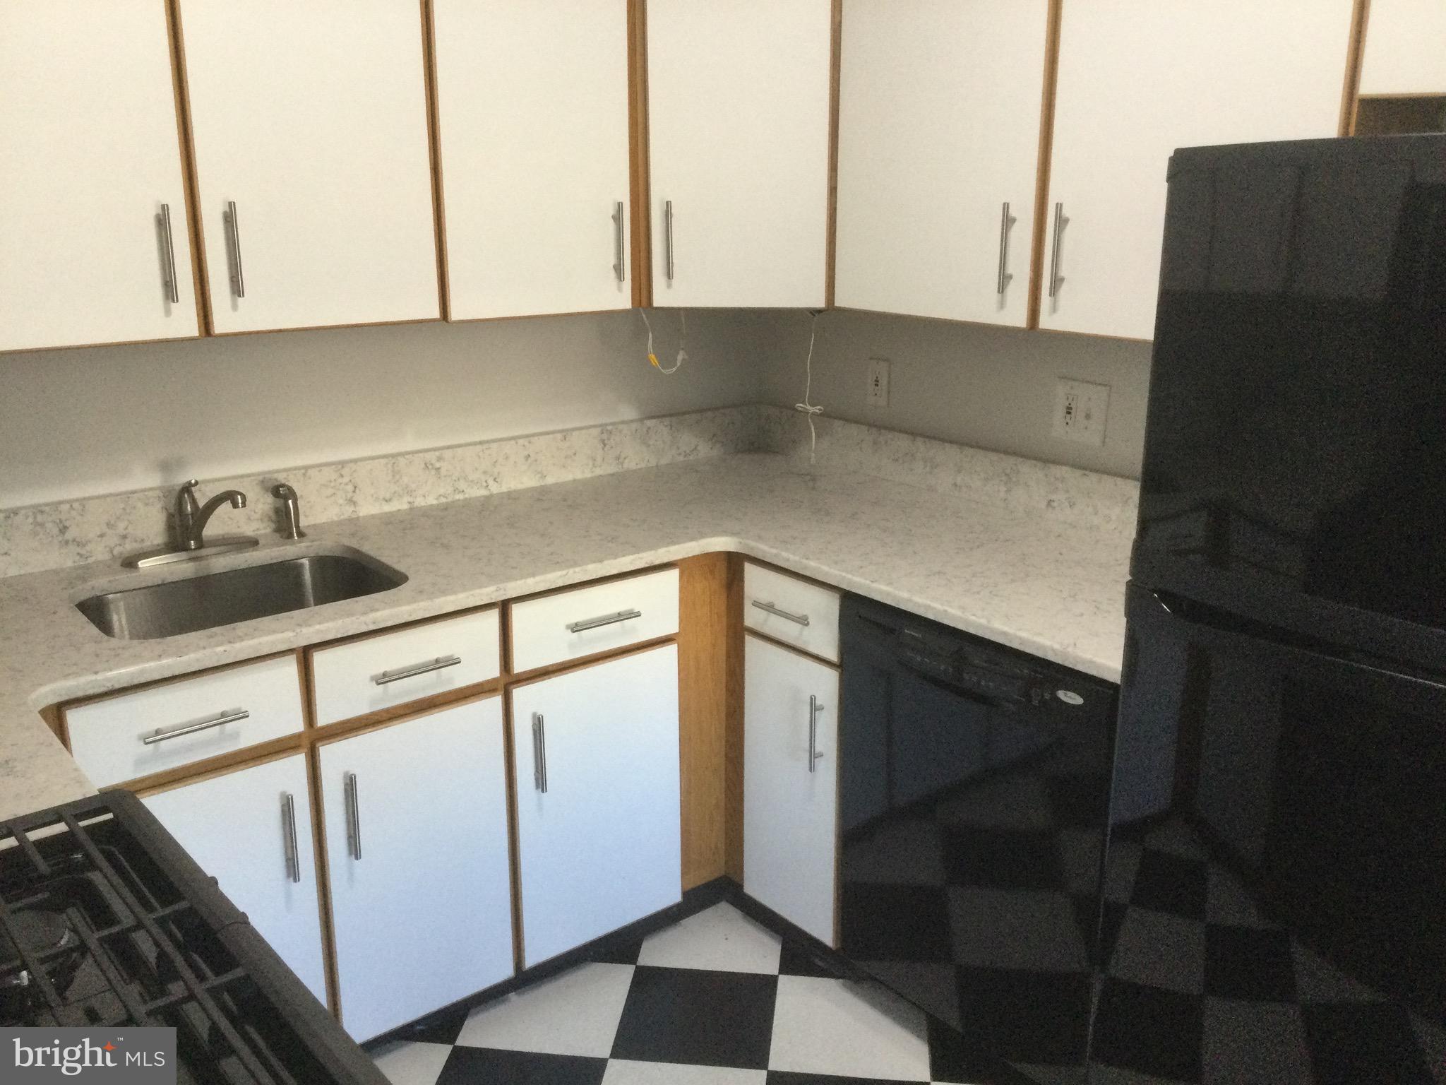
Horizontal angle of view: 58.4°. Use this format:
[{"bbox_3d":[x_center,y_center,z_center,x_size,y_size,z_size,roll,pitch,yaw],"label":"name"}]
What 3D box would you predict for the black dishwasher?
[{"bbox_3d":[0.632,0.522,2.521,0.610,0.865,0.600,-13,20,-39],"label":"black dishwasher"}]

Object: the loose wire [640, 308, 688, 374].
[{"bbox_3d":[-0.130,-0.458,2.930,0.115,0.155,0.050,-13,20,-39],"label":"loose wire"}]

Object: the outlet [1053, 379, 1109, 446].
[{"bbox_3d":[0.741,-0.270,2.694,0.011,0.126,0.124,-13,20,-39],"label":"outlet"}]

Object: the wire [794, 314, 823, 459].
[{"bbox_3d":[0.197,-0.342,2.867,0.063,0.342,0.030,1,15,4],"label":"wire"}]

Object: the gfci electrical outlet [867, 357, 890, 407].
[{"bbox_3d":[0.371,-0.383,3.113,0.011,0.113,0.072,-13,20,-39],"label":"gfci electrical outlet"}]

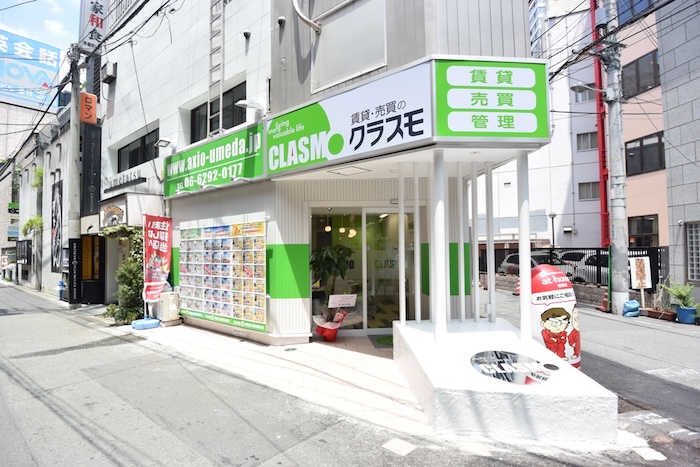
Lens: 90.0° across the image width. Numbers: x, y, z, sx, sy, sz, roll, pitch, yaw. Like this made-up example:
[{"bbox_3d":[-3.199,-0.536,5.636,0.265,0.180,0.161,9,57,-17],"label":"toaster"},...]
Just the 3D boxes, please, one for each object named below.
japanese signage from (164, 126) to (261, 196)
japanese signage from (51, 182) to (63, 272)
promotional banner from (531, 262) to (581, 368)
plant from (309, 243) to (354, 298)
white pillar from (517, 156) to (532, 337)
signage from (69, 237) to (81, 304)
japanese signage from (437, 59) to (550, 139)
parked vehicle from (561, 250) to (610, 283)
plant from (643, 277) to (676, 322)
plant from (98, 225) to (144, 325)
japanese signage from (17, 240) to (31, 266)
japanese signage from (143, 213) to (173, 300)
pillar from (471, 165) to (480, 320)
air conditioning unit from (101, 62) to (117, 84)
[{"bbox_3d":[-2.670,-1.300,6.596,3.350,0.850,0.120,-2,-3,38],"label":"japanese signage"},{"bbox_3d":[-9.900,-0.186,11.838,1.420,3.050,0.050,-2,-3,39],"label":"japanese signage"},{"bbox_3d":[2.463,1.057,4.300,0.600,1.340,0.560,0,-2,-5],"label":"promotional banner"},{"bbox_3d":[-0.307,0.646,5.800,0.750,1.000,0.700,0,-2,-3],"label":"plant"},{"bbox_3d":[2.022,0.145,4.050,0.120,2.200,0.120,0,-2,-3],"label":"white pillar"},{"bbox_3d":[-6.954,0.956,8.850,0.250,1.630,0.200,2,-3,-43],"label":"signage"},{"bbox_3d":[1.550,-1.436,3.839,1.280,0.860,0.120,0,-2,-5],"label":"japanese signage"},{"bbox_3d":[9.950,1.403,13.500,4.100,1.480,1.680,-1,-2,2],"label":"parked vehicle"},{"bbox_3d":[6.886,1.472,7.750,0.320,0.880,0.580,0,-2,-9],"label":"plant"},{"bbox_3d":[-5.081,0.936,7.800,0.900,2.100,0.650,-2,-3,38],"label":"plant"},{"bbox_3d":[-14.027,0.830,15.050,2.200,1.030,0.120,-2,-3,39],"label":"japanese signage"},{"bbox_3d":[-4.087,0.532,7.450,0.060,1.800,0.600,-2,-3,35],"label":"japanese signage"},{"bbox_3d":[1.696,0.121,4.720,0.065,2.150,0.065,0,-2,-3],"label":"pillar"},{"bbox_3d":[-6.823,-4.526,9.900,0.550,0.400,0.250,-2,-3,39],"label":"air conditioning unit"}]

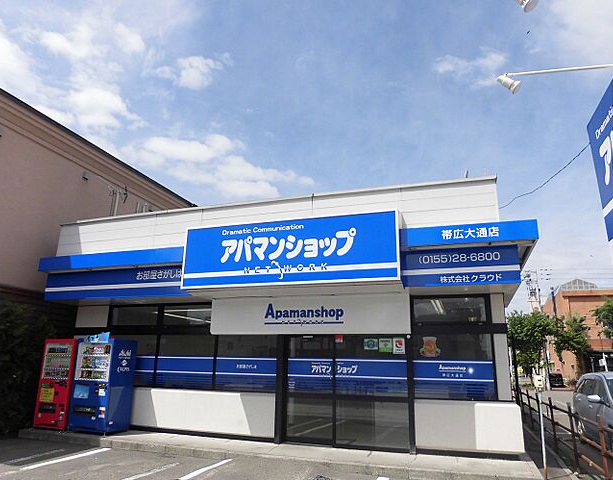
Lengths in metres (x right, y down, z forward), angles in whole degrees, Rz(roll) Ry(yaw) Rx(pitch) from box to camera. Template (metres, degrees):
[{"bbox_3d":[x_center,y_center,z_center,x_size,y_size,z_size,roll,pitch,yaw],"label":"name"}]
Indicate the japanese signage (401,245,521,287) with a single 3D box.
[{"bbox_3d":[2.456,0.433,7.146,1.800,0.625,0.100,-4,-17,19],"label":"japanese signage"}]

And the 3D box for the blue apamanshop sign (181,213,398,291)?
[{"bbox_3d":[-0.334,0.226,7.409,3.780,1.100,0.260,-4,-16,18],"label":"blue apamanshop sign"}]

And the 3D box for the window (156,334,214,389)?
[{"bbox_3d":[-2.489,2.516,9.155,1.360,1.050,0.100,-4,-16,18],"label":"window"}]

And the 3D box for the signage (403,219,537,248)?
[{"bbox_3d":[2.451,-0.070,6.811,1.970,0.295,0.130,-4,-16,18],"label":"signage"}]

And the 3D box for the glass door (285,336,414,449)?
[{"bbox_3d":[0.683,2.696,7.982,2.389,1.959,0.100,-4,-17,19],"label":"glass door"}]

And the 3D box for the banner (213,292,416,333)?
[{"bbox_3d":[-0.040,1.430,8.407,3.940,0.710,0.140,-4,-16,18],"label":"banner"}]

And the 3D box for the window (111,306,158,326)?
[{"bbox_3d":[-3.804,1.693,9.847,1.290,0.460,0.100,-4,-16,18],"label":"window"}]

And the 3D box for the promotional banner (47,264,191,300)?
[{"bbox_3d":[-3.906,0.904,9.160,3.680,0.600,0.120,-4,-16,18],"label":"promotional banner"}]

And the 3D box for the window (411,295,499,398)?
[{"bbox_3d":[2.492,1.830,7.575,1.332,1.705,0.100,-4,-17,19],"label":"window"}]

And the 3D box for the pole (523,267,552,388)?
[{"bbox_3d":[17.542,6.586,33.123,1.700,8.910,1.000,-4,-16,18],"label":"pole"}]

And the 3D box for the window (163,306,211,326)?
[{"bbox_3d":[-2.493,1.601,9.411,1.260,0.450,0.100,-4,-16,18],"label":"window"}]

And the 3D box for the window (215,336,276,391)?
[{"bbox_3d":[-1.193,2.411,8.749,1.387,1.078,0.100,-4,-17,19],"label":"window"}]

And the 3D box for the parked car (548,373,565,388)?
[{"bbox_3d":[27.696,15.598,49.111,1.500,1.520,3.600,-4,-17,19],"label":"parked car"}]

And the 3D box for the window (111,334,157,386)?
[{"bbox_3d":[-3.804,2.611,9.643,1.291,1.090,0.100,-4,-17,19],"label":"window"}]

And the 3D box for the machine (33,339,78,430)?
[{"bbox_3d":[-5.196,3.120,9.648,0.892,1.830,0.700,-4,-17,19],"label":"machine"}]

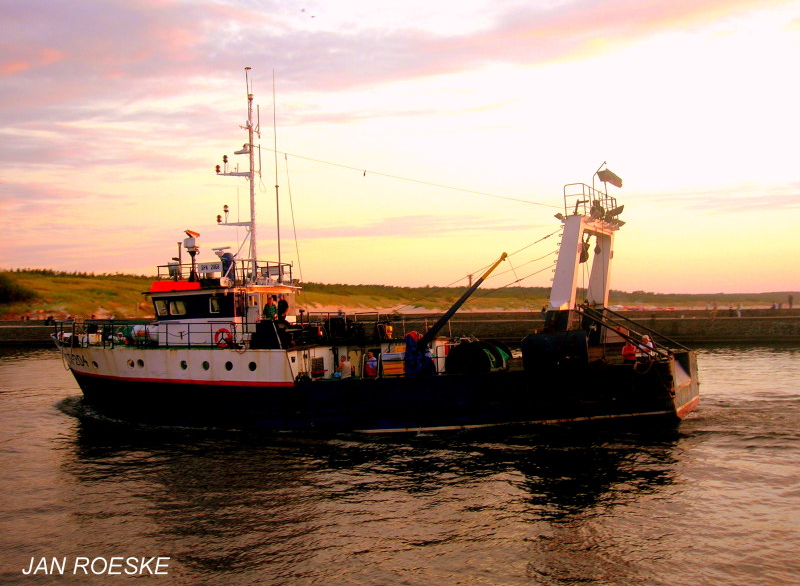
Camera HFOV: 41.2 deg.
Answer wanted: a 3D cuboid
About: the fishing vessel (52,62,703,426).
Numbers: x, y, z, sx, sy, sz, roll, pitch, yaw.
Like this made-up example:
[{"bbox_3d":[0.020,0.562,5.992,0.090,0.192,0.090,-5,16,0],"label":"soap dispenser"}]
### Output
[{"bbox_3d":[-2.681,-2.176,41.455,26.770,13.820,7.100,-2,-1,21],"label":"fishing vessel"}]

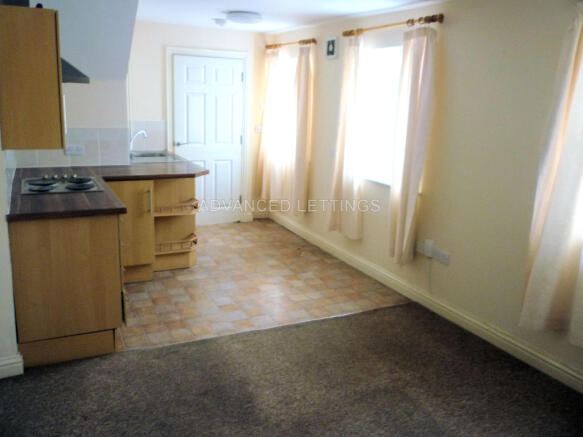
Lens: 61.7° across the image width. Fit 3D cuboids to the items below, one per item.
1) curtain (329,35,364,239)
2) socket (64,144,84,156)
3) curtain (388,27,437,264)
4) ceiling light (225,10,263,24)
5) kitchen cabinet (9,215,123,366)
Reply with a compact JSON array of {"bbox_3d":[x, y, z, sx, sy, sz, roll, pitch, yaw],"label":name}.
[{"bbox_3d":[0.574,-0.717,4.531,0.120,1.840,0.460,-4,15,-27],"label":"curtain"},{"bbox_3d":[-1.853,-0.578,4.193,0.146,0.086,0.015,-5,16,-27],"label":"socket"},{"bbox_3d":[0.916,-0.532,3.760,0.110,1.790,0.340,-5,16,-27],"label":"curtain"},{"bbox_3d":[-0.430,-1.813,4.430,0.335,0.078,0.335,2,14,-1],"label":"ceiling light"},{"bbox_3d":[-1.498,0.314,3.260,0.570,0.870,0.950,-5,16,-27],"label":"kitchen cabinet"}]

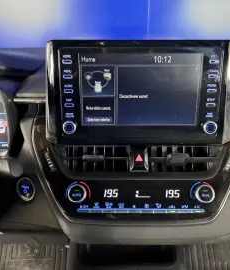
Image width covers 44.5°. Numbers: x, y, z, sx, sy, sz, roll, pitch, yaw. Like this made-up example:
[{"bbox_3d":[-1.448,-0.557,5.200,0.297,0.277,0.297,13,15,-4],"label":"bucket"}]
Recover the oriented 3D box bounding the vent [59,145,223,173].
[{"bbox_3d":[0.043,0.038,0.450,0.259,0.045,0.040,0,-2,0],"label":"vent"}]

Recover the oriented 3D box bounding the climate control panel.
[{"bbox_3d":[0.034,0.100,0.428,0.250,0.061,0.030,0,-6,0],"label":"climate control panel"}]

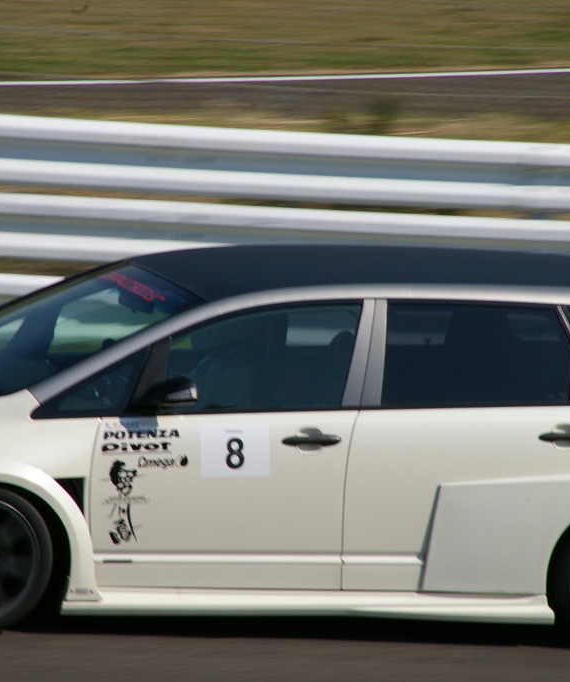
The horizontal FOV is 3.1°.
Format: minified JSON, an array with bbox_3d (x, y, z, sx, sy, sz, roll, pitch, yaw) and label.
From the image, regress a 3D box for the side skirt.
[{"bbox_3d":[0.091,1.089,43.917,2.120,0.125,0.120,2,7,-18],"label":"side skirt"}]

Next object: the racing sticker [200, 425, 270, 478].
[{"bbox_3d":[-0.204,0.453,43.754,0.298,0.214,0.010,2,2,-17],"label":"racing sticker"}]

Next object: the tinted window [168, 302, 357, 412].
[{"bbox_3d":[-0.091,0.069,43.839,0.856,0.481,0.050,2,-13,-16],"label":"tinted window"}]

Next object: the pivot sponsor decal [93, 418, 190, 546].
[{"bbox_3d":[-0.591,0.583,43.652,0.405,0.520,0.010,2,3,-16],"label":"pivot sponsor decal"}]

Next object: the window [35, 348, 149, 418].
[{"bbox_3d":[-0.795,0.173,43.632,0.492,0.317,0.050,3,-15,-12],"label":"window"}]

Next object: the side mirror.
[{"bbox_3d":[-0.492,0.217,43.566,0.180,0.140,0.230,2,7,-18],"label":"side mirror"}]

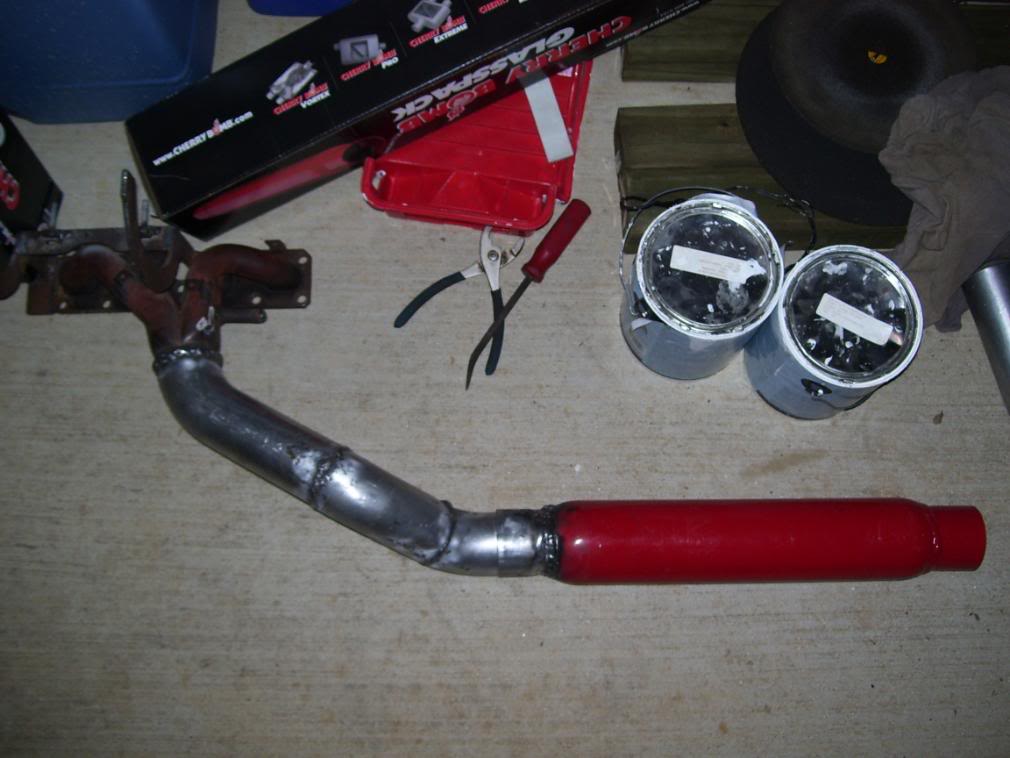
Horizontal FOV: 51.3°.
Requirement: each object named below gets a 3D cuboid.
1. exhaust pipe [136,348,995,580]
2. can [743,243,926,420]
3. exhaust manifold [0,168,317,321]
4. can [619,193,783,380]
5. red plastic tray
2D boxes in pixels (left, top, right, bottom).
[{"bbox_3d":[0.070,0.103,1.299,1.027,0.110,0.299,0,76,1],"label":"exhaust pipe"},{"bbox_3d":[0.398,-0.051,1.292,0.168,0.190,0.168,0,76,1],"label":"can"},{"bbox_3d":[-0.451,-0.162,1.363,0.388,0.130,0.200,0,76,1],"label":"exhaust manifold"},{"bbox_3d":[0.239,-0.103,1.307,0.168,0.190,0.168,0,76,1],"label":"can"},{"bbox_3d":[-0.024,-0.386,1.442,0.280,0.075,0.375,7,76,3],"label":"red plastic tray"}]

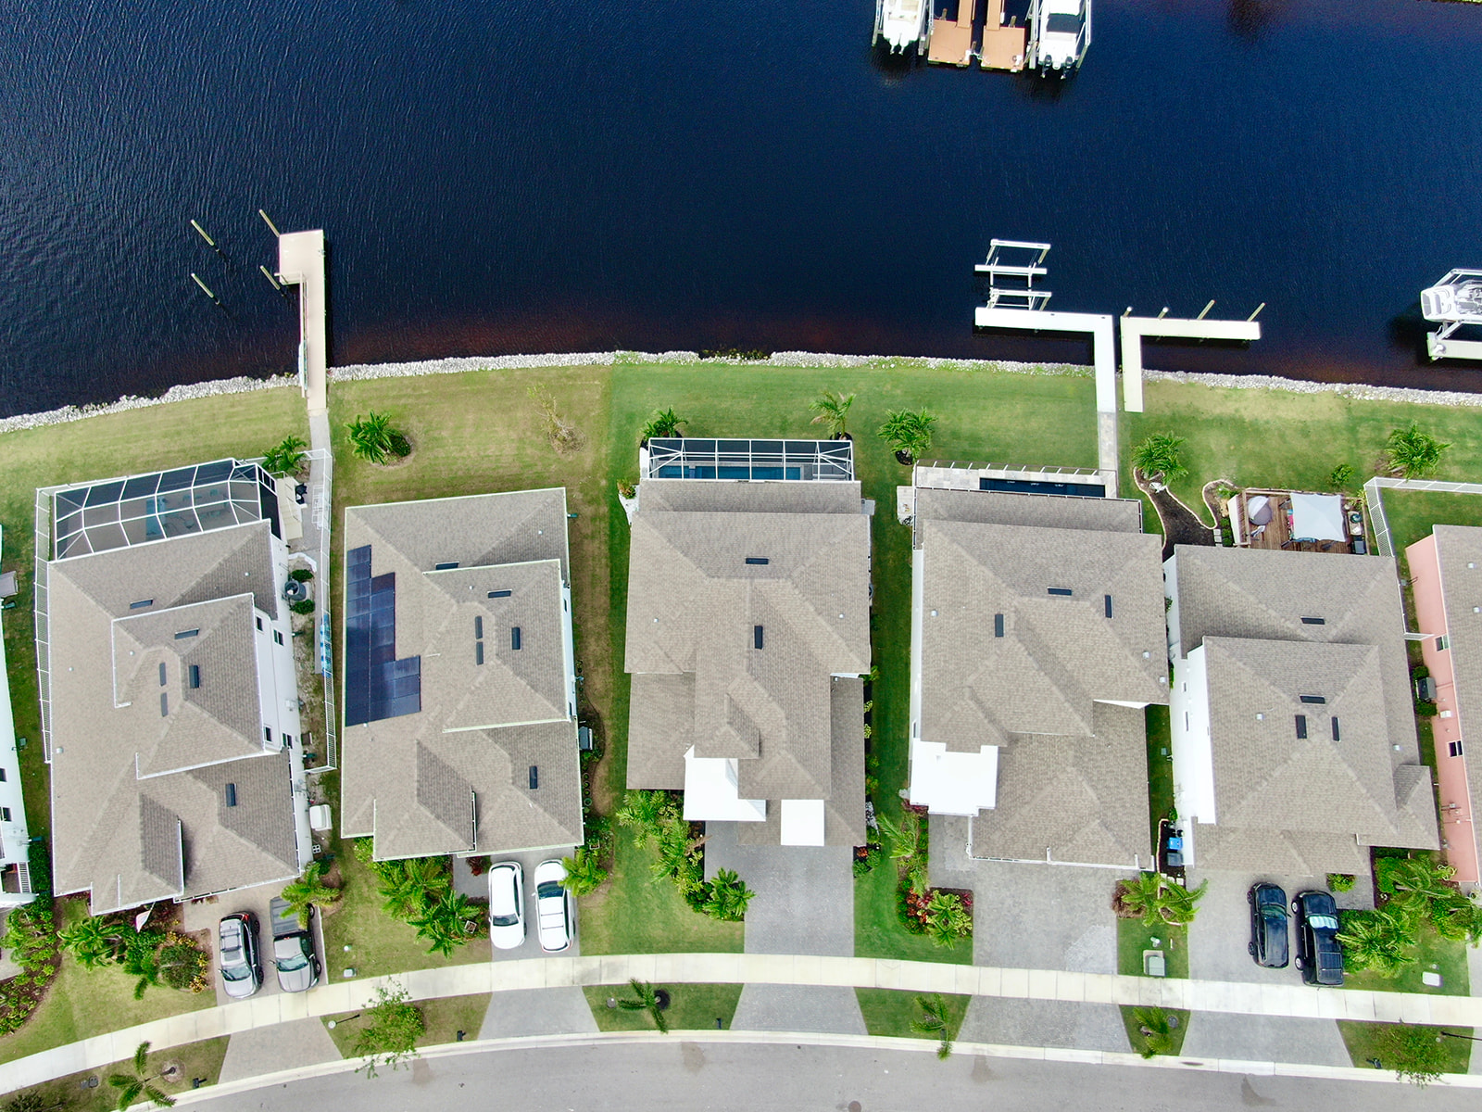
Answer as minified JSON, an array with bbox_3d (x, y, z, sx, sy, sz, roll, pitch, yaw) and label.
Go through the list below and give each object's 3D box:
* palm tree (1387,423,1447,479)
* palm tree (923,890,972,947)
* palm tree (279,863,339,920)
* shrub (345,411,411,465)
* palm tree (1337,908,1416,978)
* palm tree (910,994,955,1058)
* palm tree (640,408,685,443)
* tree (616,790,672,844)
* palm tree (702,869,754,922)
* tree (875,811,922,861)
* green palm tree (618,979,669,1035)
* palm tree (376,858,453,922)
[{"bbox_3d":[42.851,-6.481,65.594,3.960,3.300,3.830,0,72,0],"label":"palm tree"},{"bbox_3d":[11.586,20.348,57.578,2.580,3.000,2.980,0,72,0],"label":"palm tree"},{"bbox_3d":[-23.602,18.679,57.018,3.230,4.000,3.190,0,72,0],"label":"palm tree"},{"bbox_3d":[-23.342,-7.389,65.942,3.770,3.200,3.710,0,72,0],"label":"shrub"},{"bbox_3d":[34.529,21.224,56.346,4.340,3.700,3.480,0,72,0],"label":"palm tree"},{"bbox_3d":[10.083,25.076,55.186,2.320,4.700,3.180,0,72,0],"label":"palm tree"},{"bbox_3d":[-4.927,-8.085,66.313,2.960,3.400,2.590,0,72,0],"label":"palm tree"},{"bbox_3d":[-5.448,14.885,58.571,3.130,3.400,2.980,0,72,0],"label":"tree"},{"bbox_3d":[-0.706,18.999,57.492,2.890,2.900,2.800,0,72,0],"label":"palm tree"},{"bbox_3d":[8.801,16.017,58.520,2.600,3.800,2.760,0,72,0],"label":"tree"},{"bbox_3d":[-5.194,24.203,55.521,2.700,4.500,2.660,0,72,0],"label":"green palm tree"},{"bbox_3d":[-17.984,18.540,57.274,3.960,3.600,3.160,0,72,0],"label":"palm tree"}]

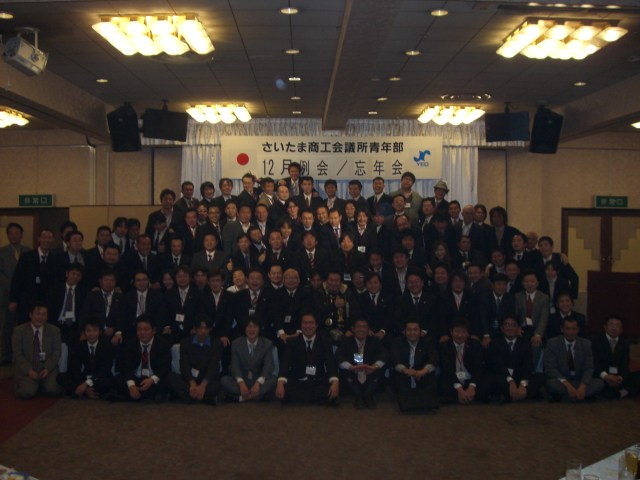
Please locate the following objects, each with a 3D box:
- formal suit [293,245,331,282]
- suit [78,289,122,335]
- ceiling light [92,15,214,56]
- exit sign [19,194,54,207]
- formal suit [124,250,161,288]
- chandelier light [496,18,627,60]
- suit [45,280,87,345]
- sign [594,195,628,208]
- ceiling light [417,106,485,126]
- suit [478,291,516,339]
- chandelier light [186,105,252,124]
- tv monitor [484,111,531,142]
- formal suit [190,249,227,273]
[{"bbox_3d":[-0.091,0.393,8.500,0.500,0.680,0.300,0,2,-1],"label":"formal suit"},{"bbox_3d":[-2.410,0.811,7.750,0.500,0.560,0.300,0,2,-9],"label":"suit"},{"bbox_3d":[-1.400,-1.746,6.056,0.880,0.160,0.830,0,2,-1],"label":"ceiling light"},{"bbox_3d":[-4.741,-0.644,11.750,0.590,0.205,0.100,0,2,-1],"label":"exit sign"},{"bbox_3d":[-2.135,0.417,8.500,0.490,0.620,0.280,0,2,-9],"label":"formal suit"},{"bbox_3d":[2.072,-1.704,6.059,0.860,0.170,0.800,0,2,-1],"label":"chandelier light"},{"bbox_3d":[-2.803,0.816,7.800,0.490,0.740,0.360,0,2,-13],"label":"suit"},{"bbox_3d":[4.818,-0.624,11.600,0.530,0.190,0.090,0,2,-1],"label":"sign"},{"bbox_3d":[2.017,-1.879,10.704,0.860,0.170,0.800,0,2,-1],"label":"ceiling light"},{"bbox_3d":[1.963,0.849,7.750,0.450,0.620,0.320,0,2,-1],"label":"suit"},{"bbox_3d":[-1.469,-1.869,10.530,0.860,0.170,0.800,0,2,-1],"label":"chandelier light"},{"bbox_3d":[2.661,-1.590,9.950,0.615,0.395,0.100,1,16,21],"label":"tv monitor"},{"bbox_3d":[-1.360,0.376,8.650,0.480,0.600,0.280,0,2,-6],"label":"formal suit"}]

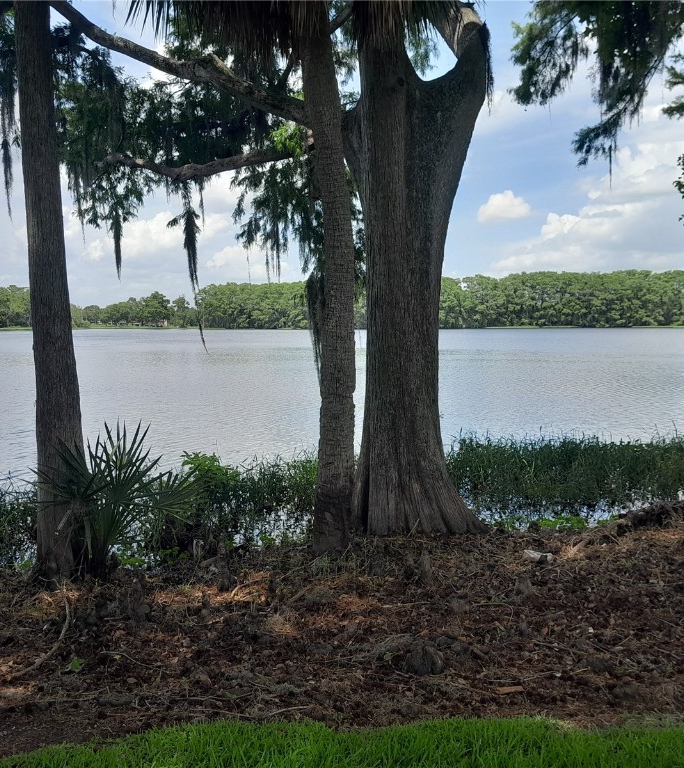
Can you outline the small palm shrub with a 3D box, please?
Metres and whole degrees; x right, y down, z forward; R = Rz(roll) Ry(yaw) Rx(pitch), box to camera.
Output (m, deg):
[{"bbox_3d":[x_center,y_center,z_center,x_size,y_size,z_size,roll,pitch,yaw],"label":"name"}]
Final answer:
[{"bbox_3d":[-1.779,0.903,6.300,1.280,1.200,1.150,0,4,0],"label":"small palm shrub"}]

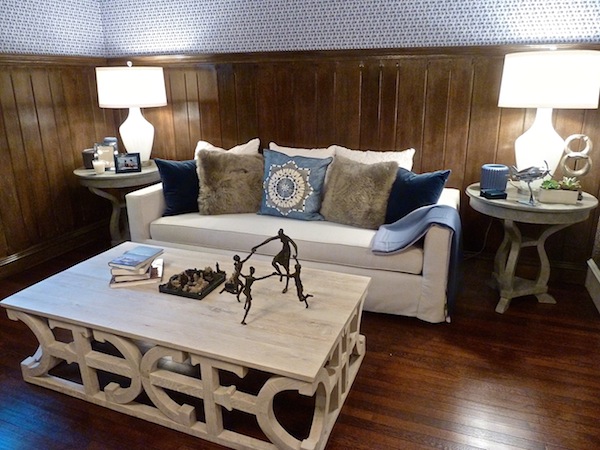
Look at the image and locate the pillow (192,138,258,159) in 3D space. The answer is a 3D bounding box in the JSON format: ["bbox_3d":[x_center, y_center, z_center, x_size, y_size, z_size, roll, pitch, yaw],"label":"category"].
[{"bbox_3d":[-0.635,-0.450,3.658,0.590,0.530,0.180,3,1,10],"label":"pillow"}]

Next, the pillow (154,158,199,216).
[{"bbox_3d":[-0.898,-0.338,3.496,0.470,0.470,0.170,-7,-5,-20],"label":"pillow"}]

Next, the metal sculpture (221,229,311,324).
[{"bbox_3d":[-0.136,0.222,1.947,0.400,0.330,0.330,0,18,0],"label":"metal sculpture"}]

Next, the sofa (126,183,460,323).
[{"bbox_3d":[-0.054,0.015,3.342,2.355,0.700,0.900,6,19,20],"label":"sofa"}]

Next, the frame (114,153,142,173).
[{"bbox_3d":[-1.409,-0.502,3.556,0.195,0.150,0.050,-5,6,-14],"label":"frame"}]

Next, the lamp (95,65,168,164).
[{"bbox_3d":[-1.431,-0.951,3.774,0.550,0.866,0.550,6,19,20],"label":"lamp"}]

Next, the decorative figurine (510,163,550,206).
[{"bbox_3d":[1.325,-0.246,2.518,0.250,0.240,0.180,0,18,0],"label":"decorative figurine"}]

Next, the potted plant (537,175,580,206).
[{"bbox_3d":[1.540,-0.210,2.562,0.215,0.140,0.110,6,19,18],"label":"potted plant"}]

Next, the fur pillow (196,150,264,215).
[{"bbox_3d":[-0.547,-0.335,3.447,0.530,0.500,0.200,1,-2,4],"label":"fur pillow"}]

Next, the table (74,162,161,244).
[{"bbox_3d":[-1.539,-0.150,3.868,0.755,0.715,0.755,6,19,20],"label":"table"}]

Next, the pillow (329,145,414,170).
[{"bbox_3d":[0.506,-0.326,3.245,0.600,0.530,0.180,7,2,23],"label":"pillow"}]

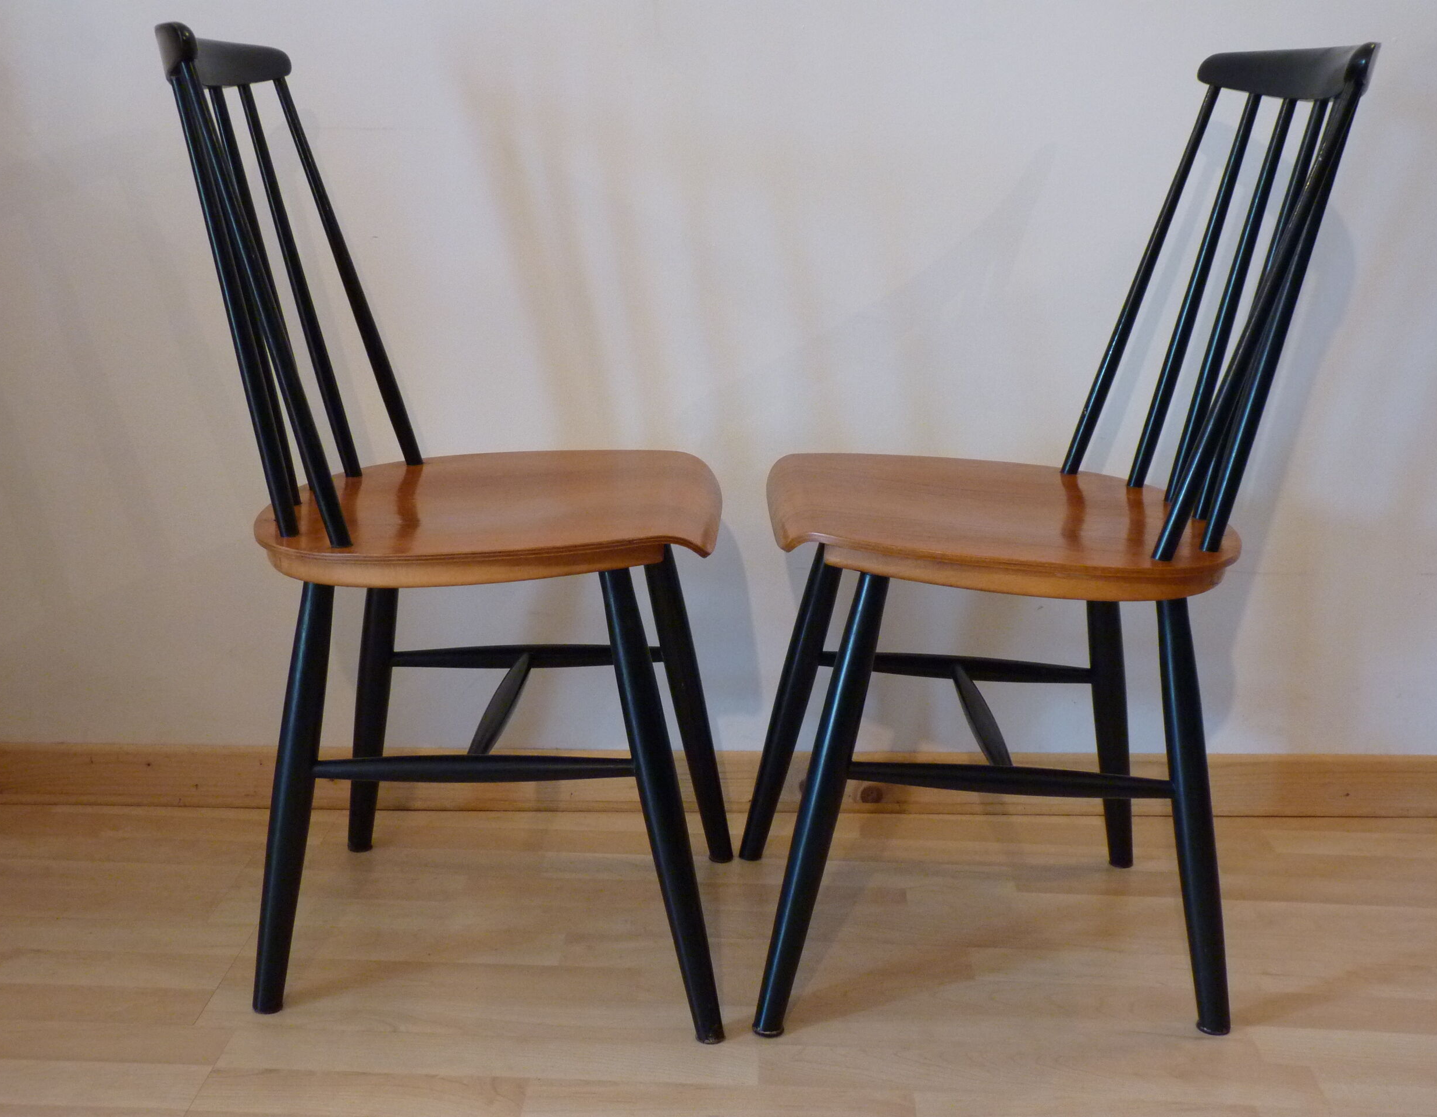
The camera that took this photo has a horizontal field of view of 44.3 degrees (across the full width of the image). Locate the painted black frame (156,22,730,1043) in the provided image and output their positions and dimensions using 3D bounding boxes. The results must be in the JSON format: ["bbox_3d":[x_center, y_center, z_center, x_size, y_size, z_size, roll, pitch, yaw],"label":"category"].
[{"bbox_3d":[-0.238,-0.046,1.604,0.507,0.831,0.413,1,14,1],"label":"painted black frame"}]

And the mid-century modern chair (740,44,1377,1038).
[{"bbox_3d":[0.294,-0.037,1.597,0.522,0.831,0.413,0,14,-1],"label":"mid-century modern chair"}]

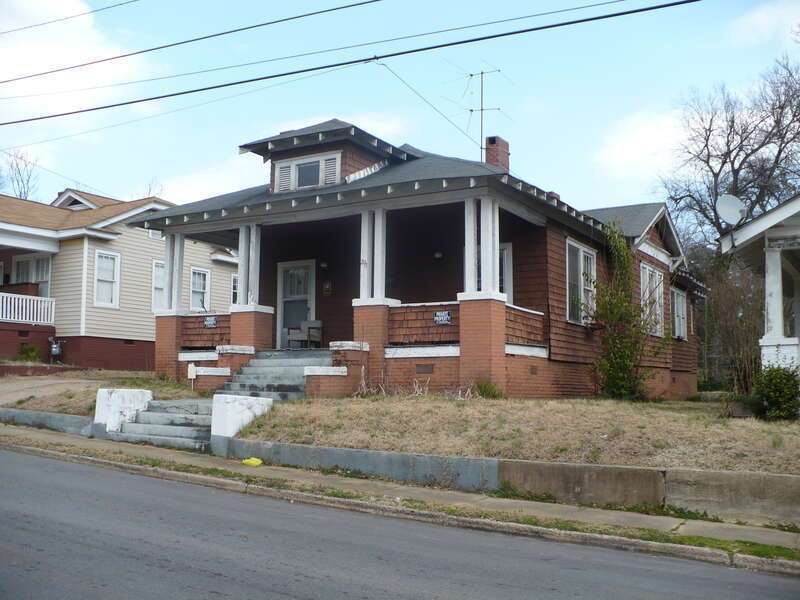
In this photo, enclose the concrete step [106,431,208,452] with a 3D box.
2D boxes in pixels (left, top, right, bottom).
[{"bbox_3d":[-3.942,2.331,14.170,2.290,0.160,0.310,-3,-7,29],"label":"concrete step"}]

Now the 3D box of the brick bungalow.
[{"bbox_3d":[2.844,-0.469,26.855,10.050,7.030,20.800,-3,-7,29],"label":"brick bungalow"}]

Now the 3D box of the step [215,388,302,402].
[{"bbox_3d":[-2.772,1.949,17.338,2.250,0.185,0.270,-3,-7,29],"label":"step"}]

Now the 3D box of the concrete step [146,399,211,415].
[{"bbox_3d":[-3.483,1.893,15.033,2.290,0.200,0.310,-3,-7,29],"label":"concrete step"}]

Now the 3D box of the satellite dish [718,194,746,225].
[{"bbox_3d":[5.699,-1.539,14.700,0.470,0.520,0.320,2,-7,-20],"label":"satellite dish"}]

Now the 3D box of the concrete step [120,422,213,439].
[{"bbox_3d":[-3.787,2.209,14.460,2.290,0.175,0.320,-3,-7,29],"label":"concrete step"}]

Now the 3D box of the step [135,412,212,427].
[{"bbox_3d":[-3.632,2.056,14.752,2.290,0.195,0.310,-3,-7,29],"label":"step"}]

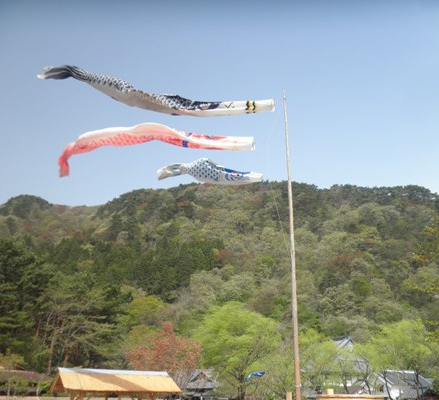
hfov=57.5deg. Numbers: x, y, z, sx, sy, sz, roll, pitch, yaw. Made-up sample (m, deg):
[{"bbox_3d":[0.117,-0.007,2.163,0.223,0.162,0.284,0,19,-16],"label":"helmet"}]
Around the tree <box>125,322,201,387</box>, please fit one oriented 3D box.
[{"bbox_3d":[-3.547,11.247,25.658,4.800,6.589,4.800,2,-27,0],"label":"tree"}]

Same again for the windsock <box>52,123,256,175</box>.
[{"bbox_3d":[-2.211,-1.808,14.054,6.802,1.750,1.000,-1,-27,4],"label":"windsock"}]

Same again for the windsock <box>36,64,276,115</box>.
[{"bbox_3d":[-2.421,-4.209,15.389,8.953,1.700,1.000,-1,-27,4],"label":"windsock"}]

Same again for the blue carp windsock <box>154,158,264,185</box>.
[{"bbox_3d":[-0.303,-0.960,13.488,3.495,0.950,0.750,-1,-27,4],"label":"blue carp windsock"}]

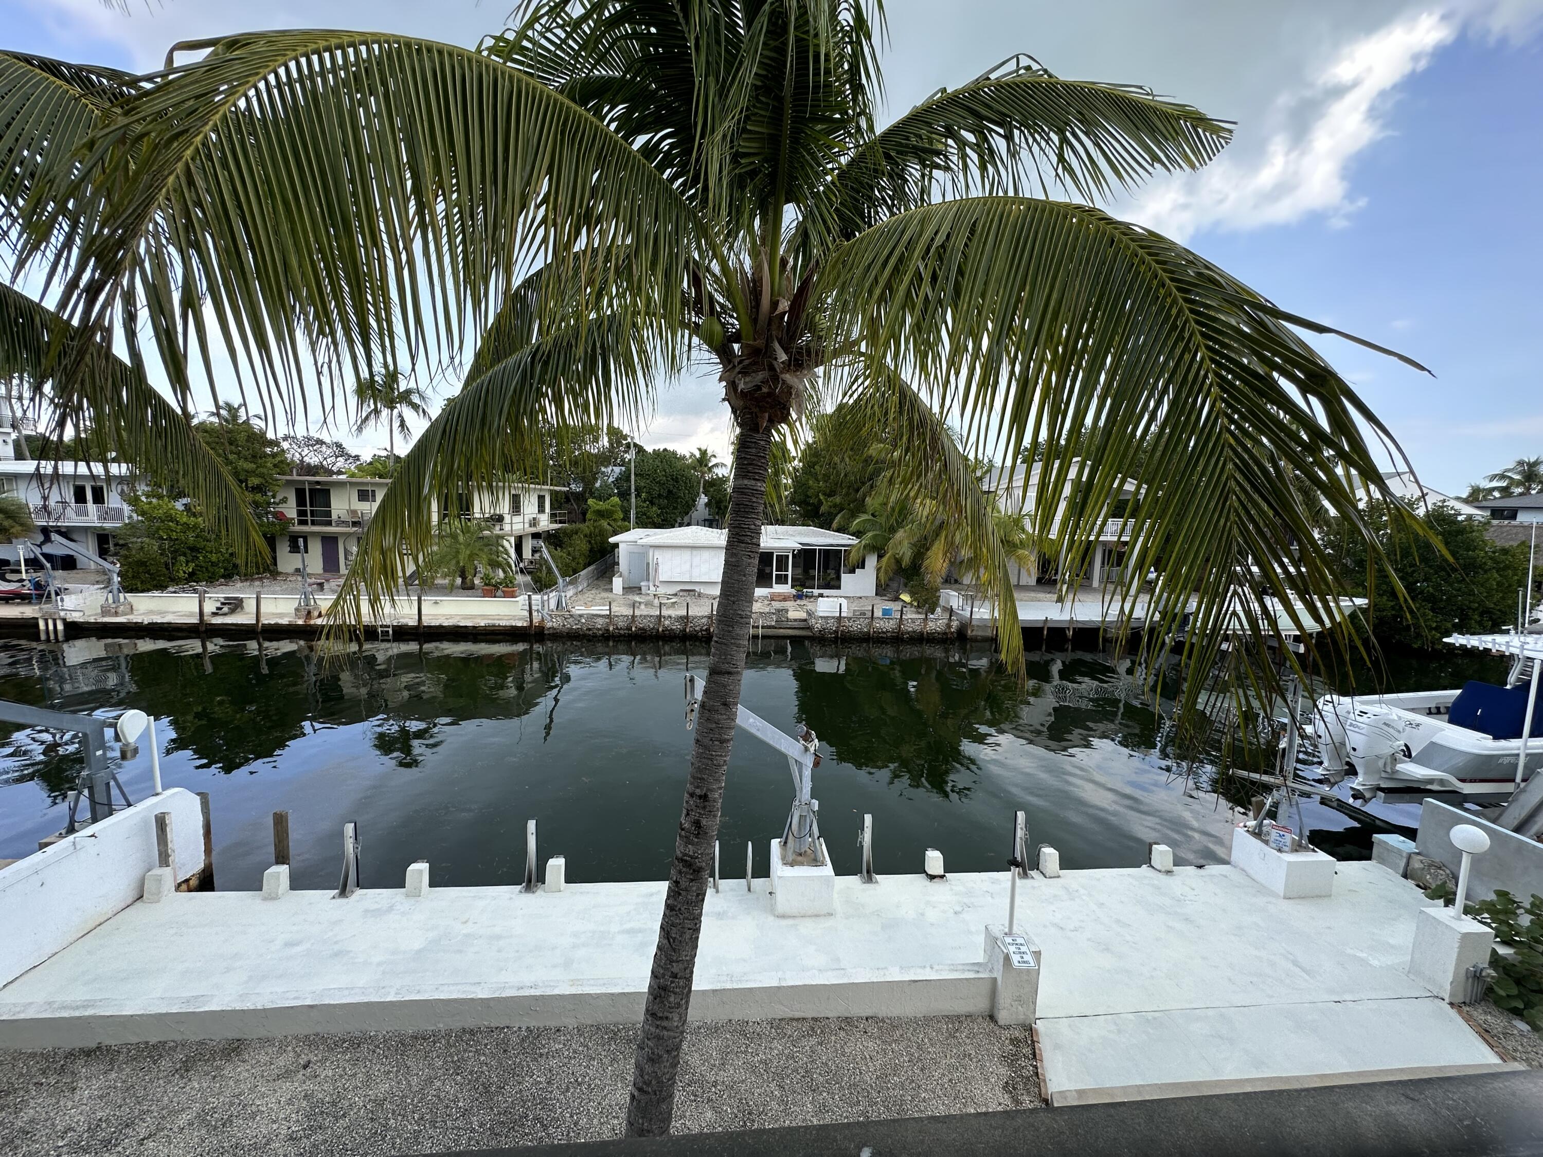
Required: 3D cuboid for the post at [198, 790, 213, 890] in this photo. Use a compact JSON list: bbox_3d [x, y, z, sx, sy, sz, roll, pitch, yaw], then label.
[{"bbox_3d":[-7.593,3.547,8.387,0.180,1.490,0.180,1,6,-5],"label":"post"}]

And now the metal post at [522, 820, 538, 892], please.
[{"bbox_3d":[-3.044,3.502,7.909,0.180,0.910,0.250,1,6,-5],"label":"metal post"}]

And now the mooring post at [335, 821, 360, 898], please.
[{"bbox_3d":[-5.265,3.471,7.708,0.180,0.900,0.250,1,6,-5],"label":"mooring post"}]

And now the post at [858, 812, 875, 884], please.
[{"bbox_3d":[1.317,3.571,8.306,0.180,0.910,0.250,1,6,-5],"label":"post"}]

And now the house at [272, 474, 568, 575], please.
[{"bbox_3d":[-21.641,-3.475,41.316,15.690,5.600,10.000,0,6,-12],"label":"house"}]

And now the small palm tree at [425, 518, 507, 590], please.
[{"bbox_3d":[-14.898,-1.220,30.791,3.900,3.600,3.700,1,6,-5],"label":"small palm tree"}]

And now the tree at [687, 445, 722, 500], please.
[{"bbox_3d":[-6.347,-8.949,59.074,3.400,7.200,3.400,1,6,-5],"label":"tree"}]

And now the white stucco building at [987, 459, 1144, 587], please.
[{"bbox_3d":[18.763,-3.990,46.019,10.910,8.300,10.500,1,6,-5],"label":"white stucco building"}]

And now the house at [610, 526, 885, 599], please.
[{"bbox_3d":[-1.959,-1.334,38.334,15.100,3.550,9.600,1,6,-5],"label":"house"}]

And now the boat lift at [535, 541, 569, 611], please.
[{"bbox_3d":[-9.362,-0.072,26.454,0.900,3.050,2.100,4,6,22],"label":"boat lift"}]

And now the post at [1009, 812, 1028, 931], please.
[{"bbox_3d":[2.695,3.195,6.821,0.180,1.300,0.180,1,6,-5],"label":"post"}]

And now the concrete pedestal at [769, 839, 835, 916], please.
[{"bbox_3d":[0.381,3.782,7.930,0.700,0.530,0.830,1,6,-5],"label":"concrete pedestal"}]

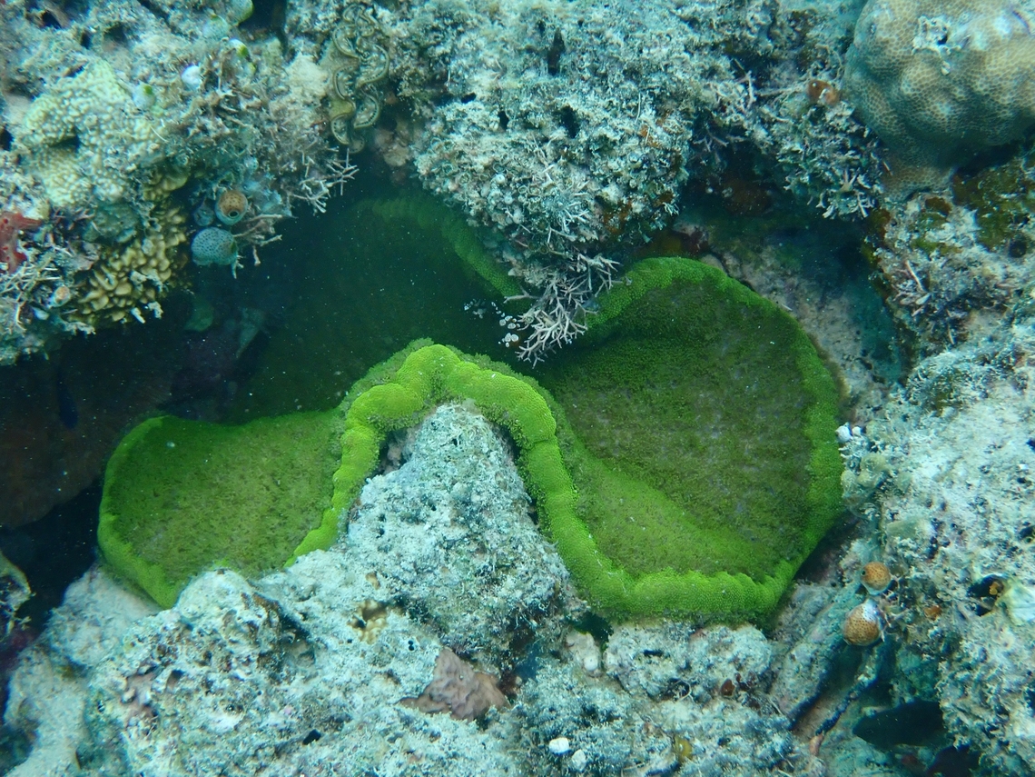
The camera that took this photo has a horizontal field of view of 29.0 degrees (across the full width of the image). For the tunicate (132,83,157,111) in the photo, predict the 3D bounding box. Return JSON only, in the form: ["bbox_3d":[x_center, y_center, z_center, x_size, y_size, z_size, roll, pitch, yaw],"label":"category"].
[{"bbox_3d":[-0.186,-0.145,1.000,0.012,0.013,0.012,6,40,-10],"label":"tunicate"}]

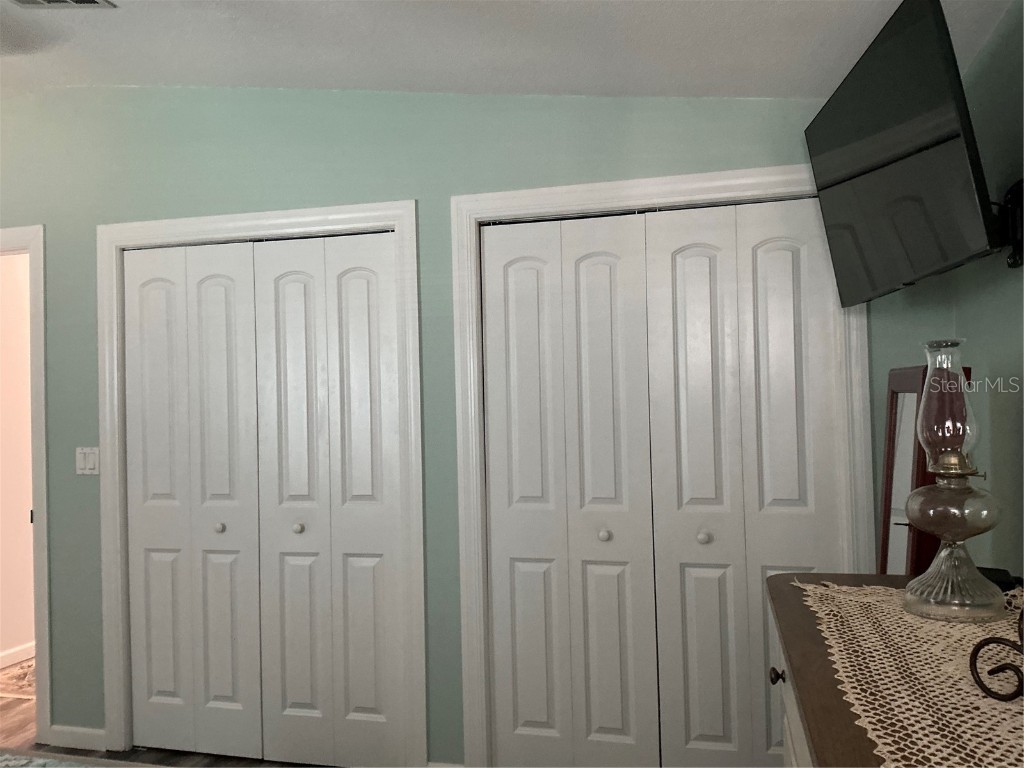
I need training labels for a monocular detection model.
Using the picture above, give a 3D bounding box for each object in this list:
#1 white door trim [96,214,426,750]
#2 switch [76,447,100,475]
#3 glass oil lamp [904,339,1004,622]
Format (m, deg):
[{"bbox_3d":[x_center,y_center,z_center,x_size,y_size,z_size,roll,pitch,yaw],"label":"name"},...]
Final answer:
[{"bbox_3d":[-0.997,0.405,3.255,1.392,2.140,0.080,-2,-1,14],"label":"white door trim"},{"bbox_3d":[-1.751,0.319,3.421,0.112,0.112,0.012,-2,-1,14],"label":"switch"},{"bbox_3d":[0.738,0.151,1.394,0.148,0.452,0.148,-2,-1,14],"label":"glass oil lamp"}]

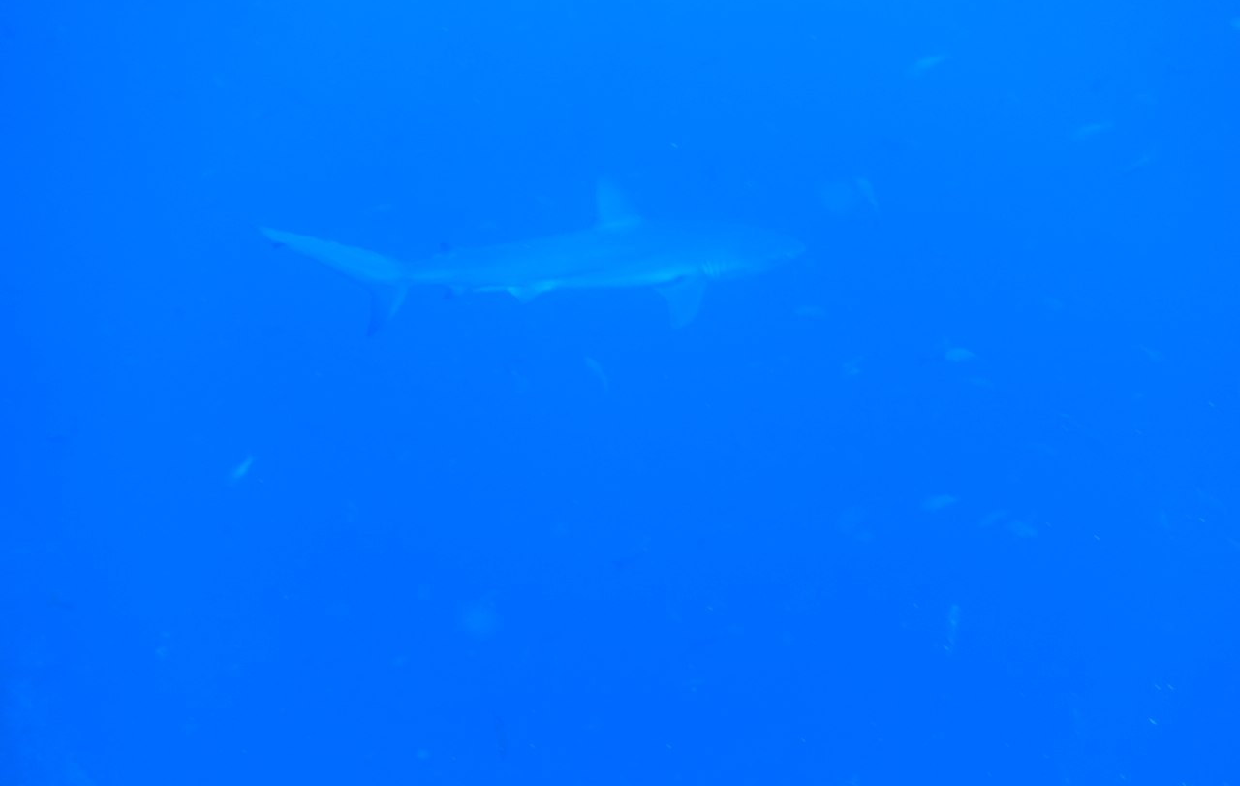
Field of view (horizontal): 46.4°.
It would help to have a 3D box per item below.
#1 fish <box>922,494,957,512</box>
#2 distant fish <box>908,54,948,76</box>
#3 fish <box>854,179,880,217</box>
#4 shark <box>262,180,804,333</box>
[{"bbox_3d":[1.439,0.492,6.500,0.175,0.061,0.030,-12,5,6],"label":"fish"},{"bbox_3d":[1.340,-1.431,6.300,0.209,0.055,0.031,-23,4,6],"label":"distant fish"},{"bbox_3d":[1.112,-0.879,6.500,0.057,0.206,0.031,-35,-10,24],"label":"fish"},{"bbox_3d":[-0.312,-0.491,5.200,1.950,0.530,0.620,-1,6,-7],"label":"shark"}]

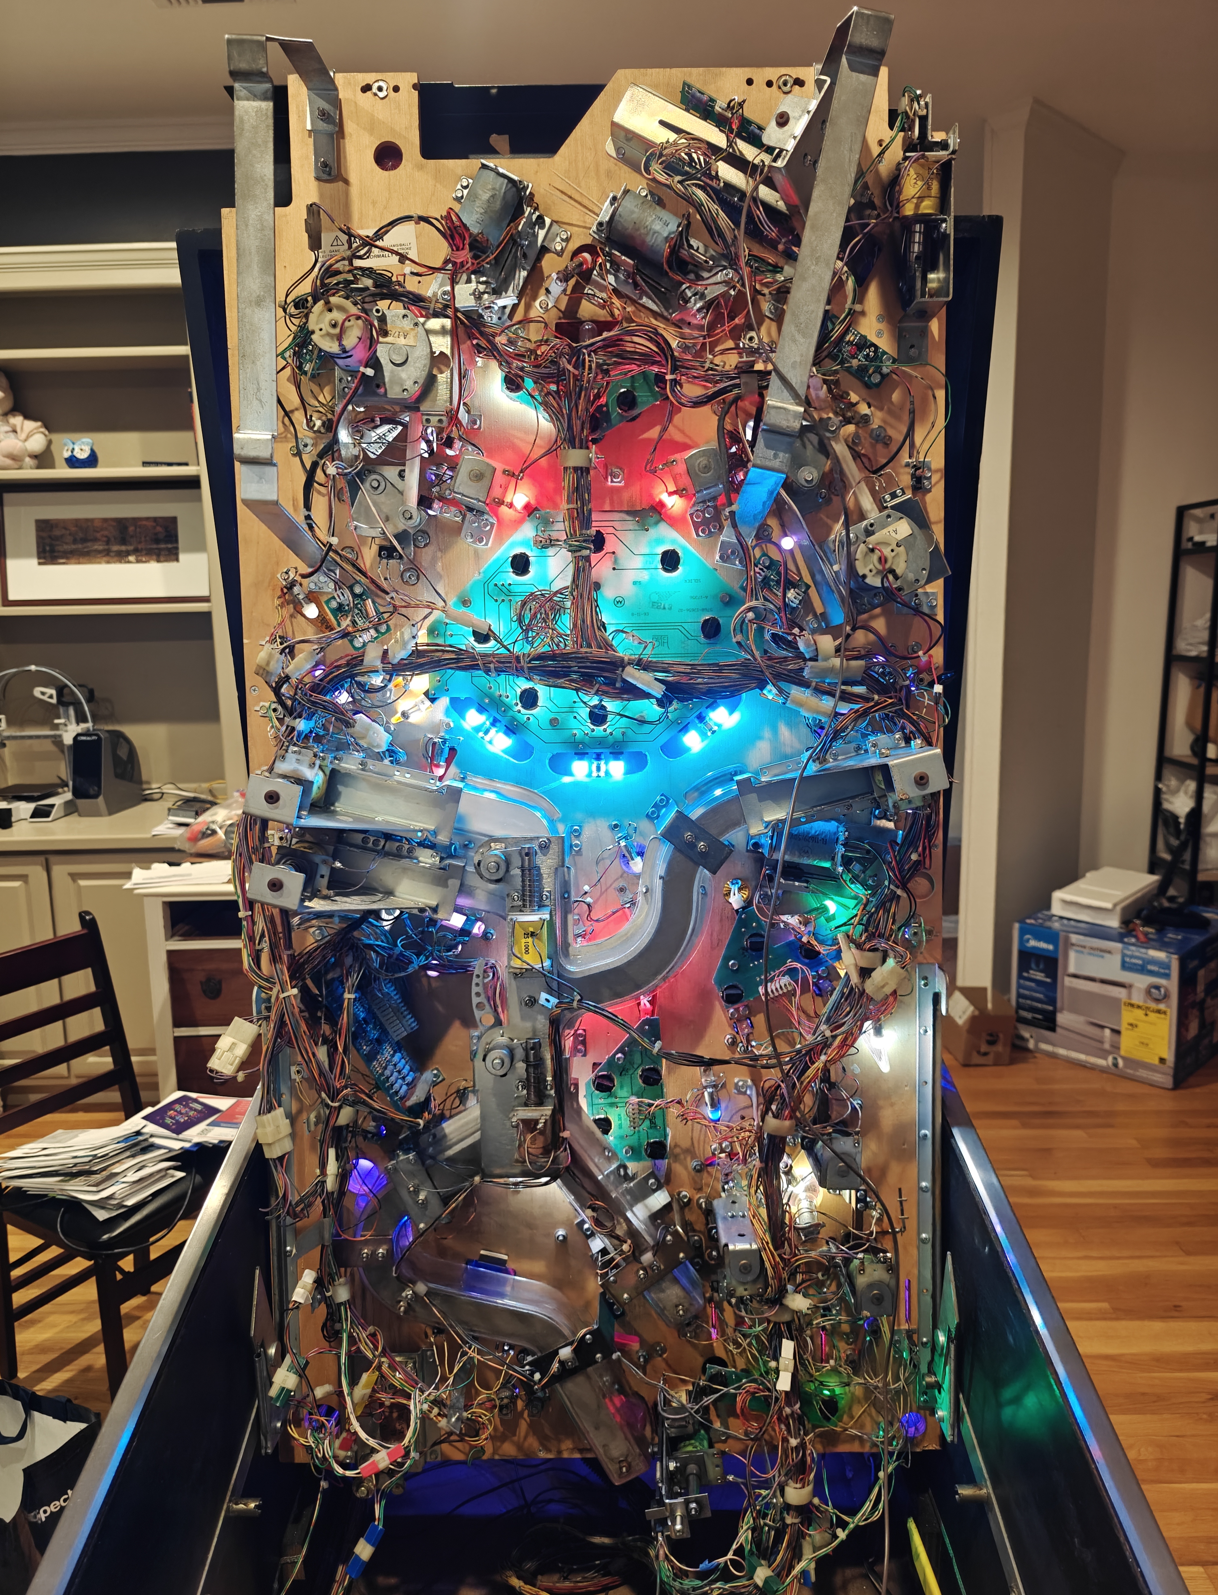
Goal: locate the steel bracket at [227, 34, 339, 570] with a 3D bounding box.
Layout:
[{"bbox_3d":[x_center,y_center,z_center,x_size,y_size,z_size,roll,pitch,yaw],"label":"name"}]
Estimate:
[{"bbox_3d":[-0.234,-0.366,0.838,0.030,0.380,0.178,-1,5,0],"label":"steel bracket"}]

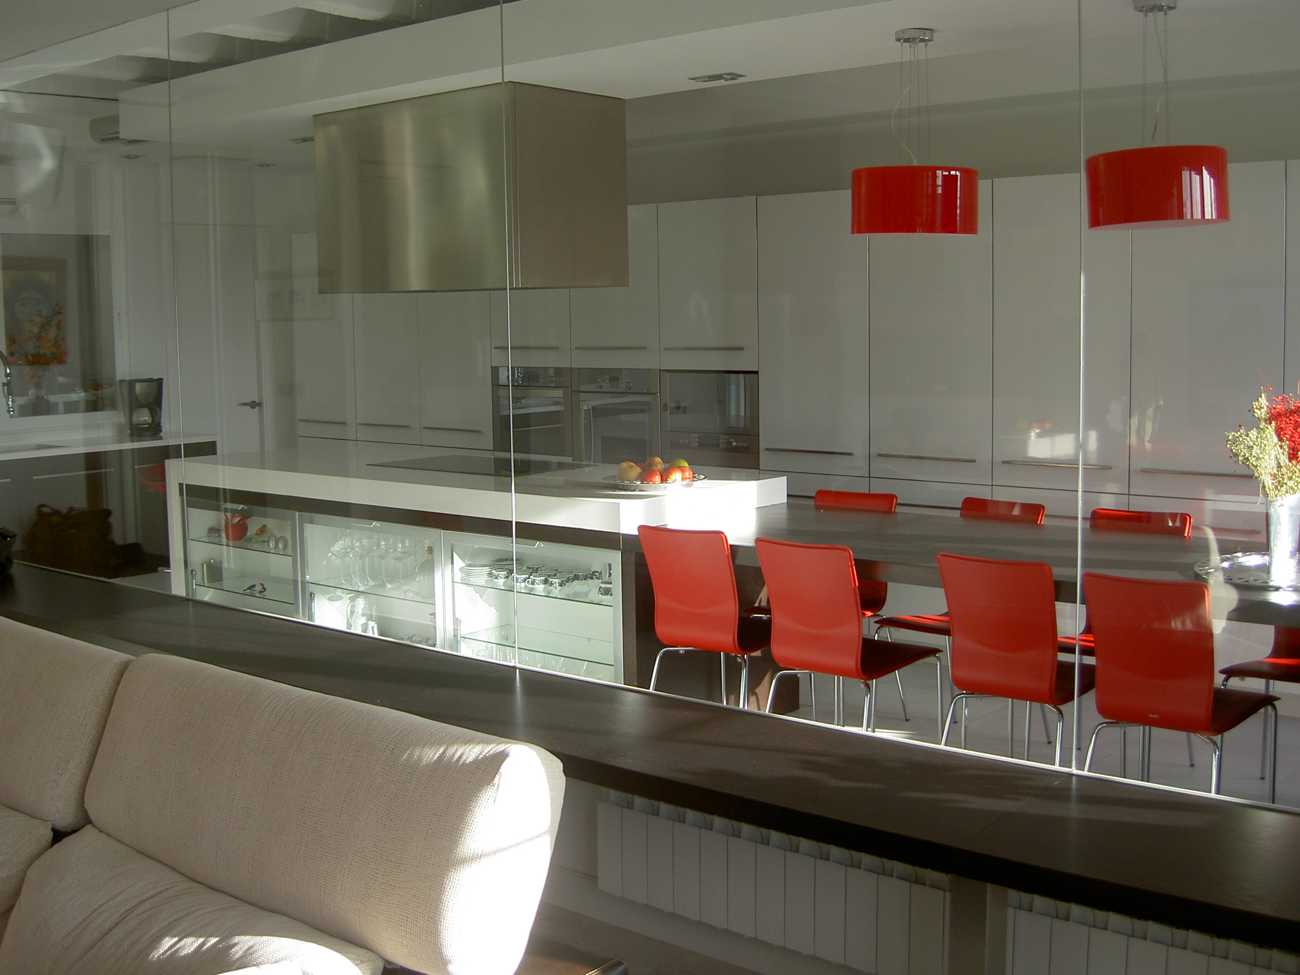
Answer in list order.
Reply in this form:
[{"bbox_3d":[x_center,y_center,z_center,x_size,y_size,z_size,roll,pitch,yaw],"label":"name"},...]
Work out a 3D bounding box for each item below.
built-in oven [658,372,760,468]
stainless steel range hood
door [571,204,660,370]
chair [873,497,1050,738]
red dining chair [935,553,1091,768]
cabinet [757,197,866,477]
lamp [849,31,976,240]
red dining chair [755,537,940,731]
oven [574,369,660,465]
[{"bbox_3d":[0.457,-0.357,7.185,0.595,0.455,0.550,5,9,41],"label":"built-in oven"},{"bbox_3d":[-0.752,-1.187,6.030,1.204,0.757,0.648,5,9,41],"label":"stainless steel range hood"},{"bbox_3d":[-0.175,-0.993,7.308,0.597,0.803,0.025,5,9,41],"label":"door"},{"bbox_3d":[1.095,0.492,5.010,0.440,0.860,0.520,5,9,41],"label":"chair"},{"bbox_3d":[1.059,0.593,4.116,0.440,0.860,0.520,5,9,41],"label":"red dining chair"},{"bbox_3d":[0.915,-0.717,6.764,0.600,1.260,0.580,5,9,41],"label":"cabinet"},{"bbox_3d":[0.815,-1.094,4.508,0.400,0.640,0.400,-1,7,0],"label":"lamp"},{"bbox_3d":[0.590,0.565,4.458,0.440,0.860,0.520,5,9,41],"label":"red dining chair"},{"bbox_3d":[0.003,-0.395,7.574,0.595,0.455,0.550,5,9,41],"label":"oven"}]

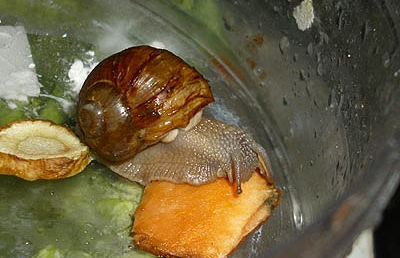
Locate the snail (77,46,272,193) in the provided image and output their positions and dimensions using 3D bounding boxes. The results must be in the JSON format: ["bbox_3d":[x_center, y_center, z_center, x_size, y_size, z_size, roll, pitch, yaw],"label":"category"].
[{"bbox_3d":[-0.010,-0.003,0.141,0.063,0.038,0.036,18,56,13],"label":"snail"}]

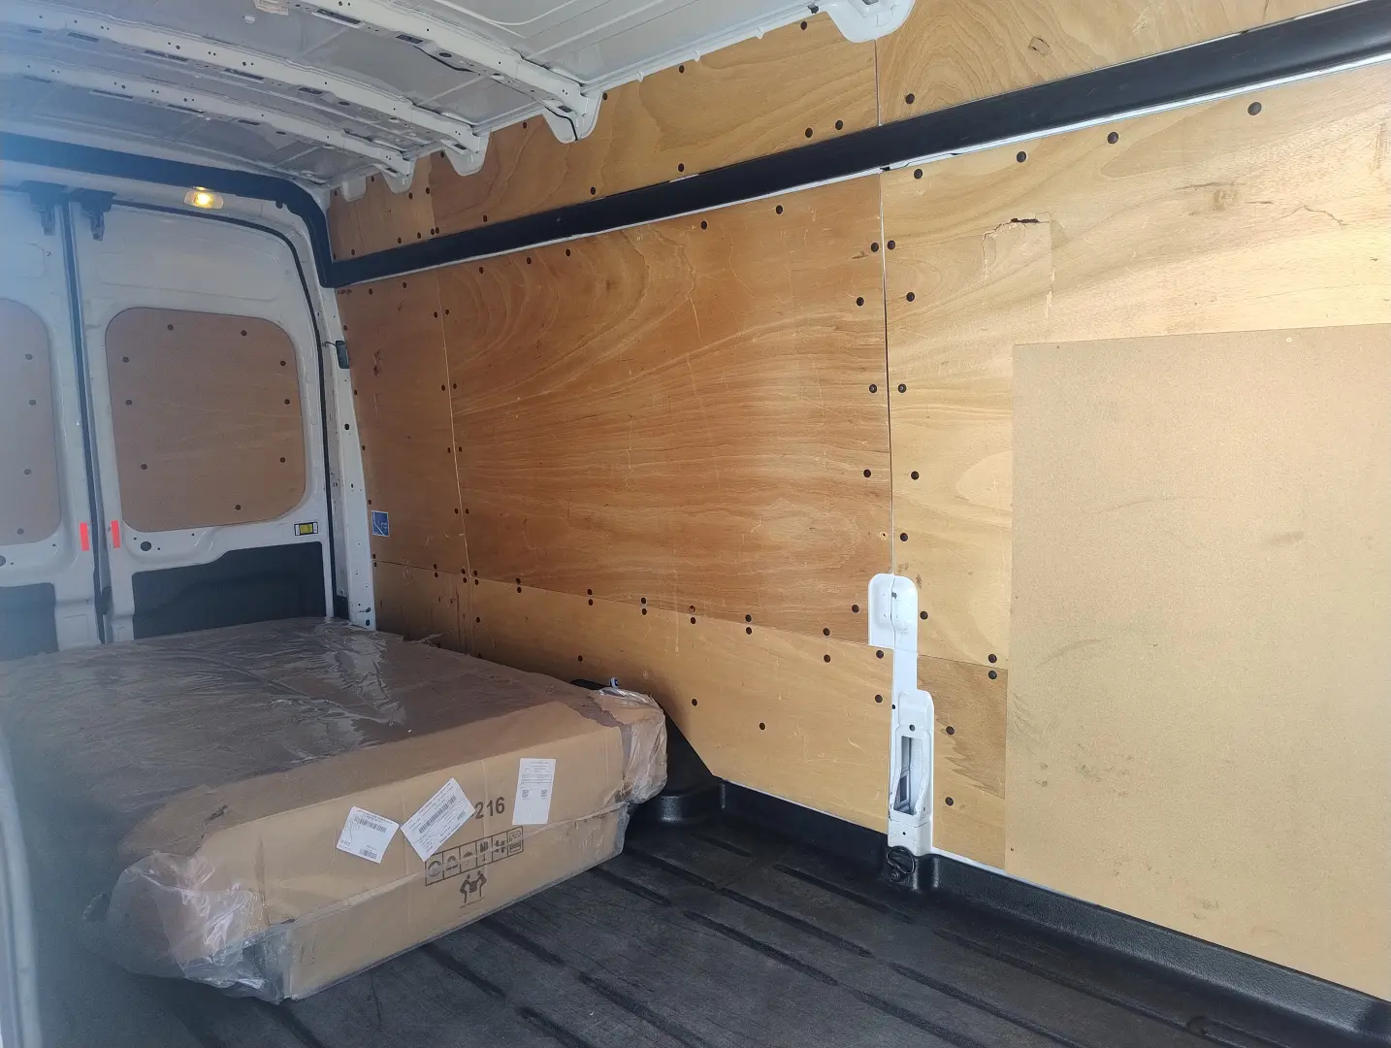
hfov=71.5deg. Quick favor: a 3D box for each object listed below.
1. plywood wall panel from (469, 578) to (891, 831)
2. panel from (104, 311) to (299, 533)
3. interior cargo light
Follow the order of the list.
[{"bbox_3d":[-0.146,0.437,2.701,1.577,0.421,0.012,5,8,42],"label":"plywood wall panel"},{"bbox_3d":[-1.662,-0.357,3.327,0.012,0.736,0.620,5,8,42],"label":"panel"},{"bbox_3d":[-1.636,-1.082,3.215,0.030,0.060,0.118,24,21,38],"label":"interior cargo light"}]

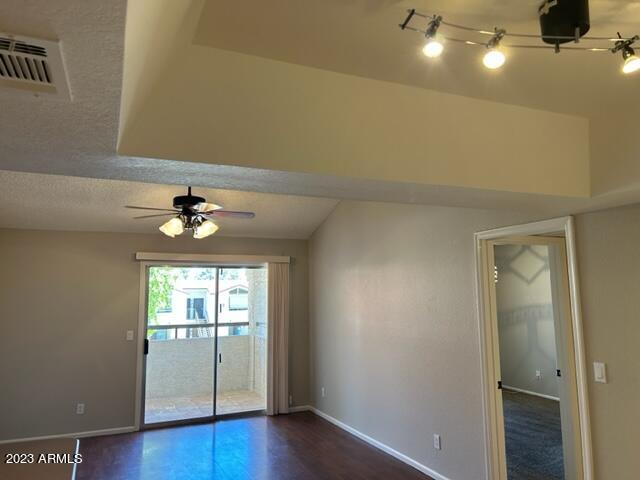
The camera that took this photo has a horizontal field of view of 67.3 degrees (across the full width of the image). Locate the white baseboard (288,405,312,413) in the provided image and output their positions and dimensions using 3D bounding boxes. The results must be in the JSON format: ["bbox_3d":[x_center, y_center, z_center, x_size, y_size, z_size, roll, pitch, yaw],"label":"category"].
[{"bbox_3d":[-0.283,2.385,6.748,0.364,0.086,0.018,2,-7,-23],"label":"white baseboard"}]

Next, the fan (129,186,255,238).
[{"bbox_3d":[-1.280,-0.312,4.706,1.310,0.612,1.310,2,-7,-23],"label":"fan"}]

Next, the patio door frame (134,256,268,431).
[{"bbox_3d":[-1.434,1.347,6.410,1.861,2.095,0.130,2,-7,-23],"label":"patio door frame"}]

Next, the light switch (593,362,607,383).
[{"bbox_3d":[1.652,0.784,2.836,0.011,0.114,0.072,2,-7,-23],"label":"light switch"}]

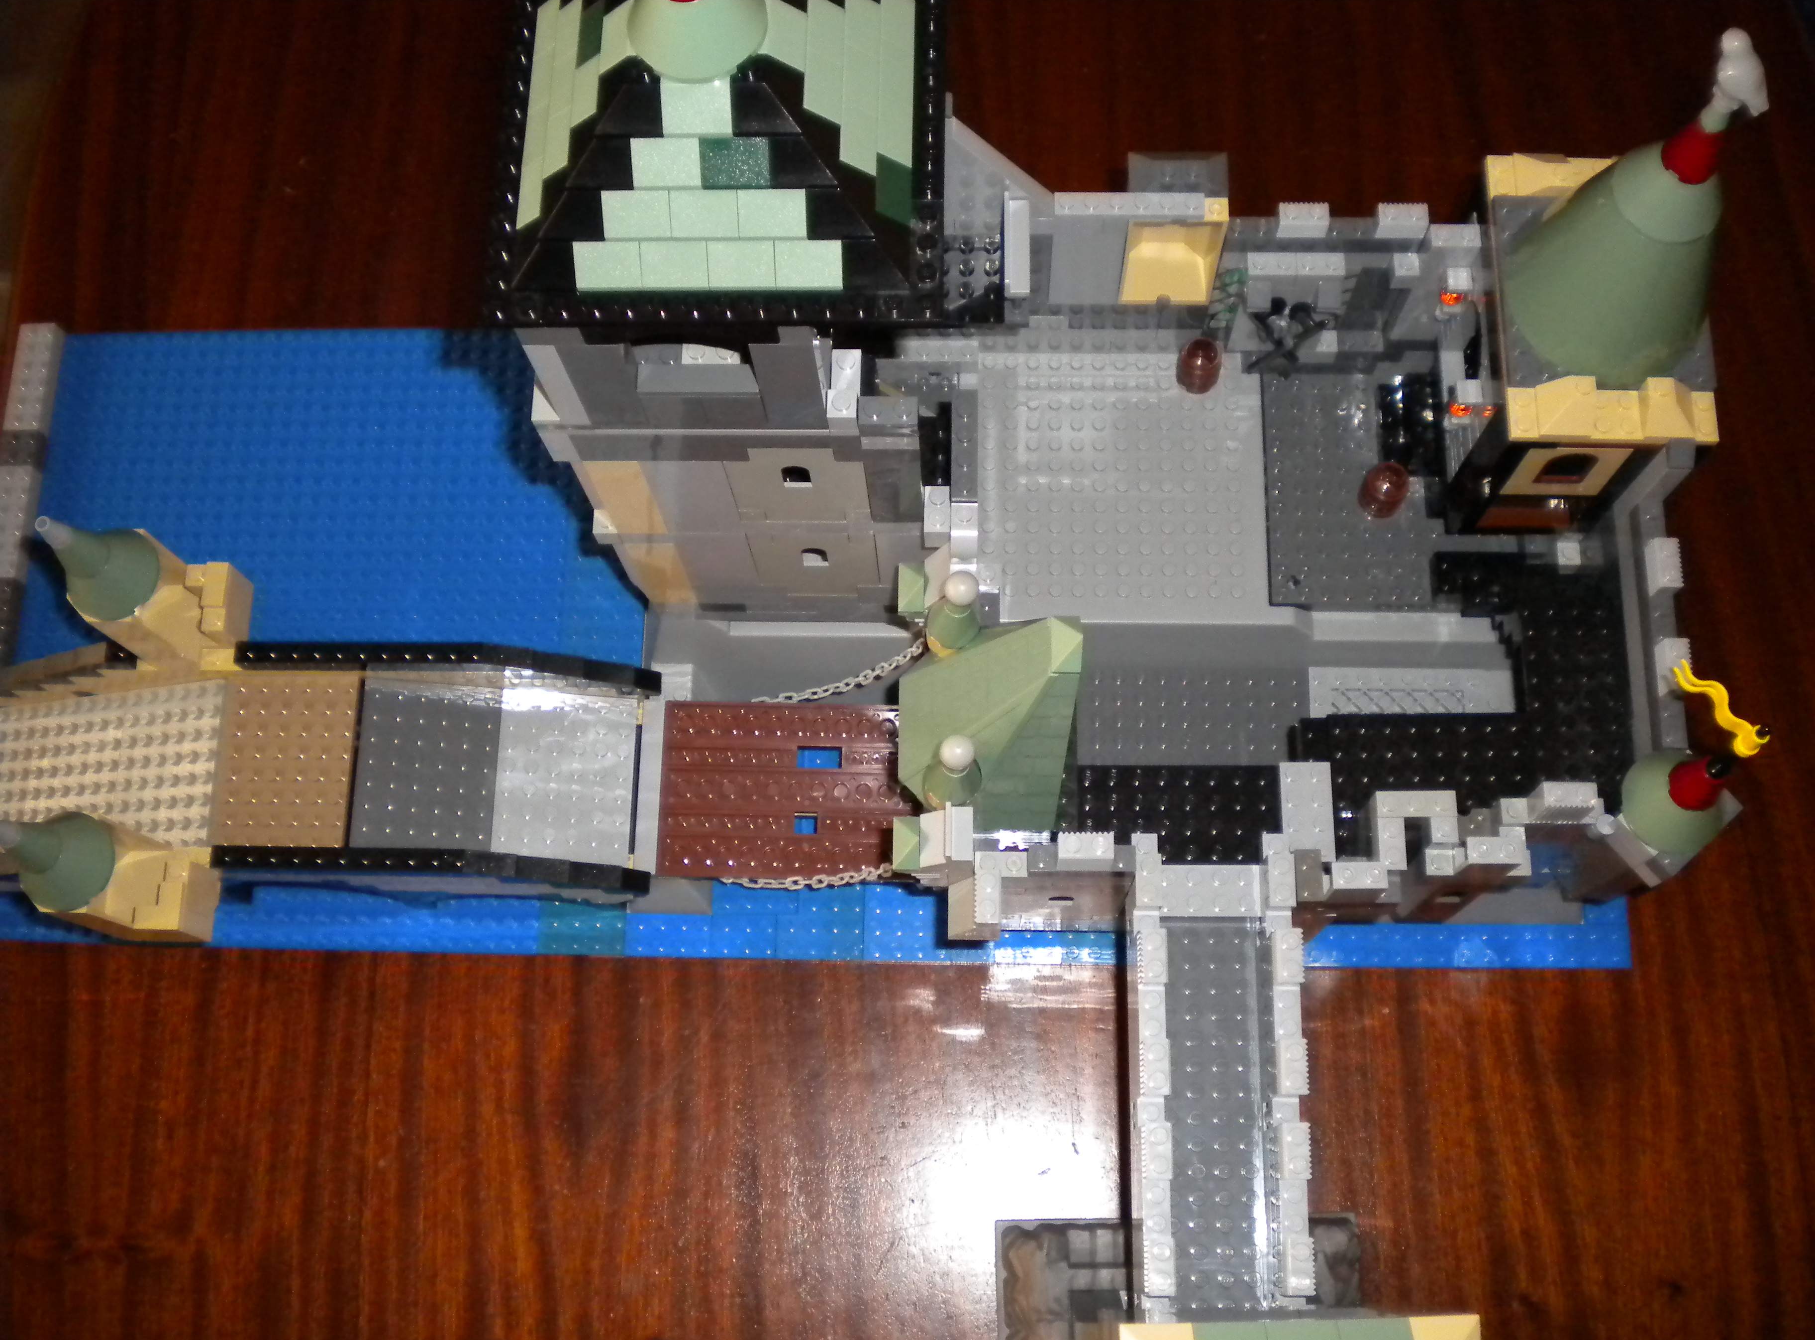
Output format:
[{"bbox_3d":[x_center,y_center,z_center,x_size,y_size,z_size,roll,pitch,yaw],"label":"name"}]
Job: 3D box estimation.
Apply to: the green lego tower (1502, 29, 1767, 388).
[{"bbox_3d":[0.217,-0.135,0.519,0.064,0.120,0.064,0,75,3],"label":"green lego tower"}]

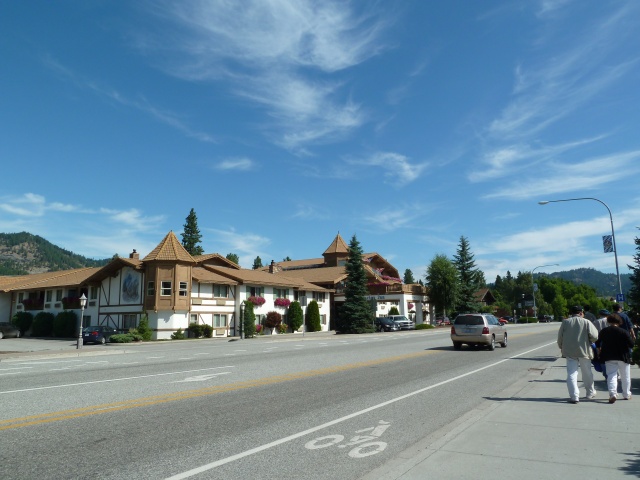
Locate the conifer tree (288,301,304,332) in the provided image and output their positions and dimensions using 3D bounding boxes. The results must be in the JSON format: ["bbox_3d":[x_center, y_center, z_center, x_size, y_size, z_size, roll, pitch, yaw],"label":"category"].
[{"bbox_3d":[-2.539,8.059,48.500,1.600,3.350,1.600,-1,-9,0],"label":"conifer tree"}]

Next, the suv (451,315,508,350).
[{"bbox_3d":[8.360,4.760,24.060,1.830,1.720,4.690,-7,-11,31],"label":"suv"}]

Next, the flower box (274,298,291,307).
[{"bbox_3d":[-4.000,6.730,49.300,0.850,0.900,2.200,-7,-12,31],"label":"flower box"}]

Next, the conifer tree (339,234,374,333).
[{"bbox_3d":[3.887,4.717,50.692,4.100,10.700,4.100,0,-10,0],"label":"conifer tree"}]

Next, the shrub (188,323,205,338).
[{"bbox_3d":[-11.258,8.299,42.200,1.300,1.400,1.400,-1,-10,0],"label":"shrub"}]

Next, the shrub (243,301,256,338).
[{"bbox_3d":[-6.151,6.984,40.500,1.150,3.300,1.150,-1,-9,0],"label":"shrub"}]

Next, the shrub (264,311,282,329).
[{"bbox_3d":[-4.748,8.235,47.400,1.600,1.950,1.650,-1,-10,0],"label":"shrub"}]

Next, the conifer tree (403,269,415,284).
[{"bbox_3d":[19.203,12.320,101.020,3.200,12.230,3.200,-7,-11,33],"label":"conifer tree"}]

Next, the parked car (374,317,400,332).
[{"bbox_3d":[6.732,9.108,49.728,1.800,1.460,4.600,2,-10,-21],"label":"parked car"}]

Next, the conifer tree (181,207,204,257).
[{"bbox_3d":[-21.685,5.147,78.000,6.000,20.500,6.000,-7,-12,31],"label":"conifer tree"}]

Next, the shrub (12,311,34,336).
[{"bbox_3d":[-29.091,8.247,45.515,2.200,2.580,2.100,-7,-11,33],"label":"shrub"}]

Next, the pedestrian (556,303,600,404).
[{"bbox_3d":[4.971,2.178,8.947,0.720,1.760,0.480,-7,-11,33],"label":"pedestrian"}]

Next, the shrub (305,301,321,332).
[{"bbox_3d":[-0.856,8.615,52.097,1.800,3.560,1.800,0,-10,0],"label":"shrub"}]

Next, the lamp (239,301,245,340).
[{"bbox_3d":[-5.902,6.193,35.645,0.420,2.940,0.420,-7,-11,33],"label":"lamp"}]

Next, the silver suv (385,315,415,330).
[{"bbox_3d":[9.940,10.576,59.010,1.980,1.850,5.500,2,-10,-21],"label":"silver suv"}]

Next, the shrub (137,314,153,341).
[{"bbox_3d":[-15.259,7.647,40.300,1.350,2.300,1.350,-7,-12,31],"label":"shrub"}]

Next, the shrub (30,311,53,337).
[{"bbox_3d":[-26.175,7.944,43.711,2.200,2.520,2.100,-7,-11,33],"label":"shrub"}]

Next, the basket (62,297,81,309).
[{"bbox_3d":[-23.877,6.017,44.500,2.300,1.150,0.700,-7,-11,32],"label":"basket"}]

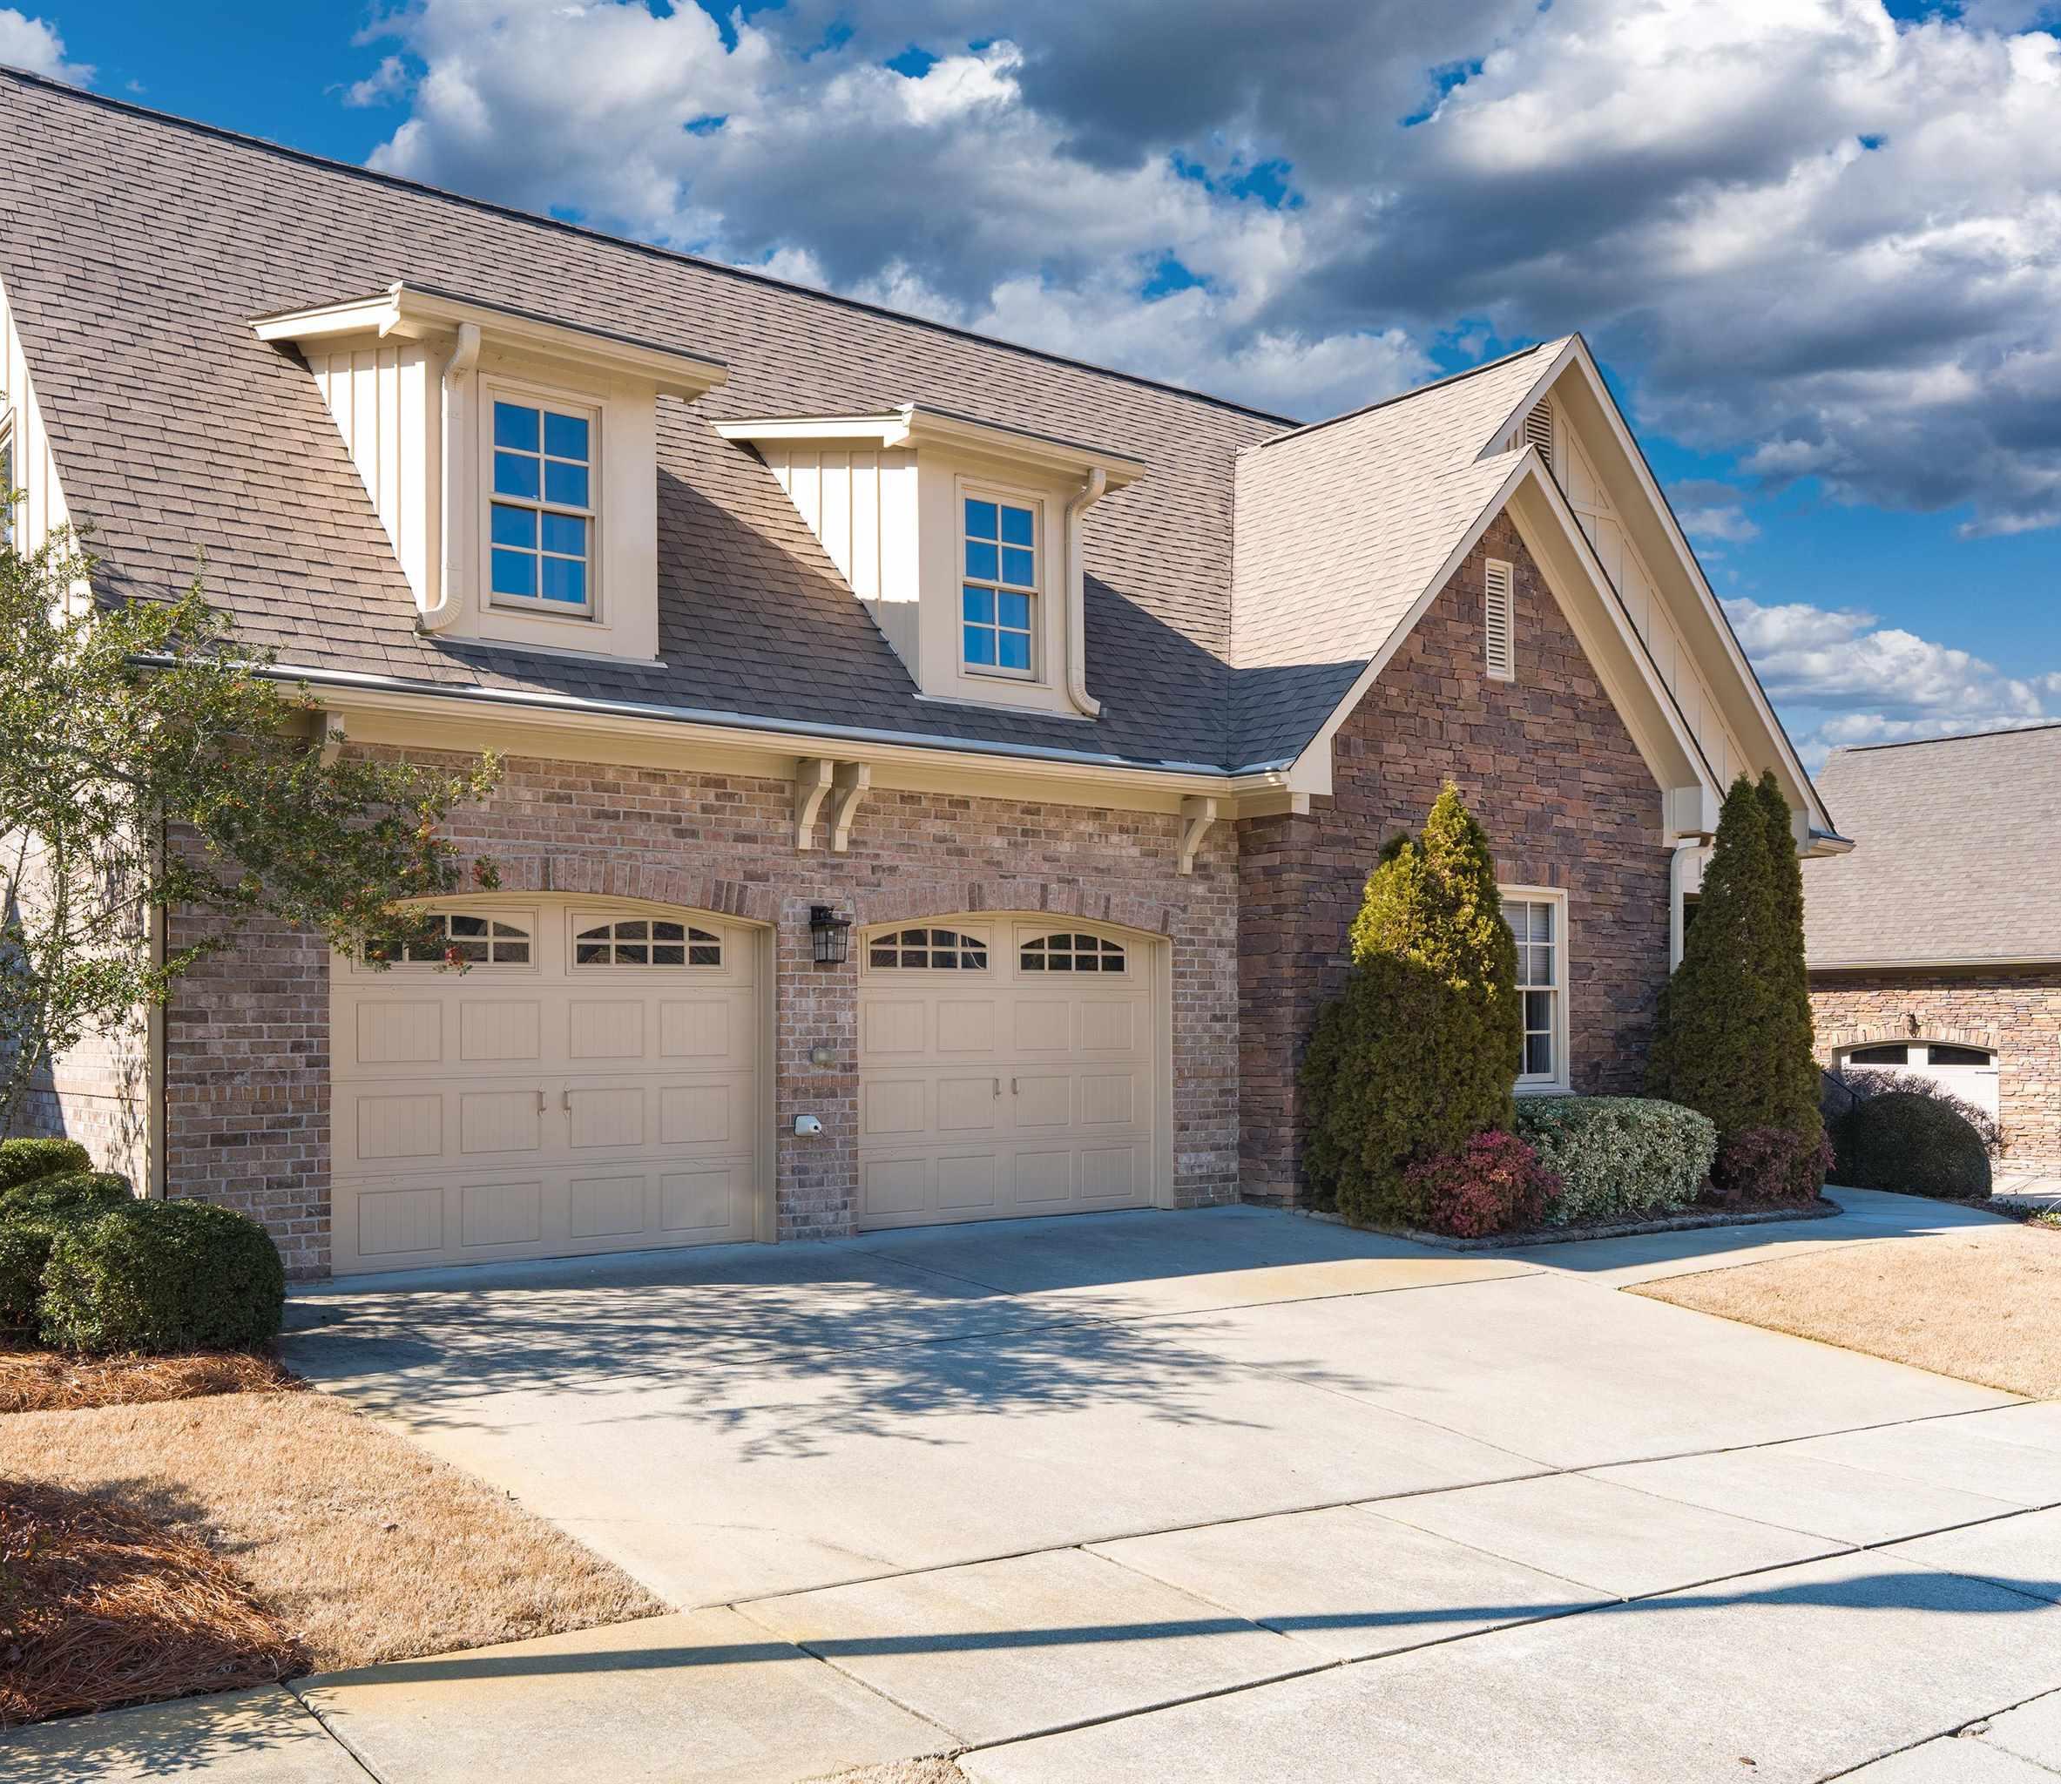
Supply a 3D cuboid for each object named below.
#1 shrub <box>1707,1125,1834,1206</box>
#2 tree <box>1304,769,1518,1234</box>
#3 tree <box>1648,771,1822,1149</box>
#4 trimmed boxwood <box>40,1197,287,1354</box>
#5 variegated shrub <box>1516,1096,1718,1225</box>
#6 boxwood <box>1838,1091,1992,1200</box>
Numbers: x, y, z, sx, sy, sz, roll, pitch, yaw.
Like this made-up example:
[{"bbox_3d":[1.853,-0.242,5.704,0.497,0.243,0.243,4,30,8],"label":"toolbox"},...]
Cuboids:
[{"bbox_3d":[5.616,2.057,14.100,0.920,0.570,0.850,2,-4,-37],"label":"shrub"},{"bbox_3d":[2.573,0.766,12.600,1.400,2.970,1.400,0,-3,0],"label":"tree"},{"bbox_3d":[5.658,0.721,14.900,1.300,3.330,1.300,2,-4,-37],"label":"tree"},{"bbox_3d":[-3.810,1.650,8.150,0.980,0.600,0.960,2,-4,-37],"label":"trimmed boxwood"},{"bbox_3d":[4.090,1.895,13.100,1.500,0.780,0.950,2,-4,-37],"label":"variegated shrub"},{"bbox_3d":[7.321,2.070,15.400,1.250,0.820,1.250,2,-4,-37],"label":"boxwood"}]

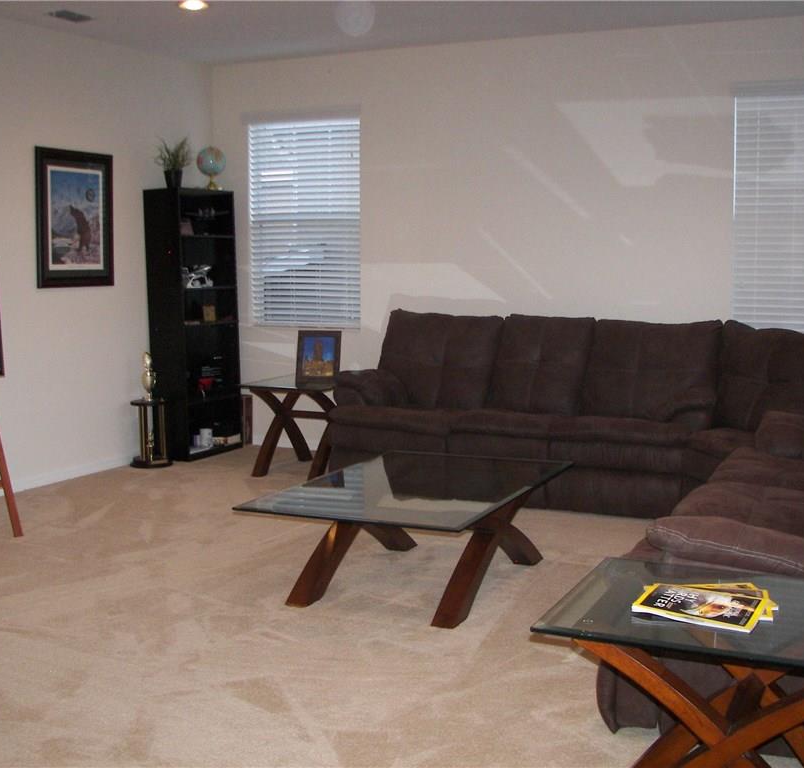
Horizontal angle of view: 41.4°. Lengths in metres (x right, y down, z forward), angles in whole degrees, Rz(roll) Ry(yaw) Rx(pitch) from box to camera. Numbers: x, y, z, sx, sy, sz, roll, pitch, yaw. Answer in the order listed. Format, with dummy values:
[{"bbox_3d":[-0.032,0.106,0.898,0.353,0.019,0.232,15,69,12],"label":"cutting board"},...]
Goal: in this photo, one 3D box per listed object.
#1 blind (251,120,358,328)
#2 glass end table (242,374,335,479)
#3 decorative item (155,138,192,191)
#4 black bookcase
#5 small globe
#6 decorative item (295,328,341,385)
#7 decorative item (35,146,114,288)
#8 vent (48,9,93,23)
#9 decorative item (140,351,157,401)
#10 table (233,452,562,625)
[{"bbox_3d":[-0.681,-1.114,7.393,0.894,1.424,0.060,4,8,26],"label":"blind"},{"bbox_3d":[-0.559,0.270,6.859,0.618,0.582,0.757,4,8,26],"label":"glass end table"},{"bbox_3d":[-1.501,-1.455,6.996,0.248,0.348,0.248,0,7,0],"label":"decorative item"},{"bbox_3d":[-1.418,-0.411,7.270,0.298,1.787,0.596,3,8,28],"label":"black bookcase"},{"bbox_3d":[-1.316,-1.536,7.348,0.204,0.218,0.204,0,7,0],"label":"small globe"},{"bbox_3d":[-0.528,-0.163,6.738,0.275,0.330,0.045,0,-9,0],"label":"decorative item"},{"bbox_3d":[-1.961,-0.990,6.410,0.035,0.804,0.626,4,8,27],"label":"decorative item"},{"bbox_3d":[-1.847,-2.051,5.935,0.160,0.025,0.255,4,8,26],"label":"vent"},{"bbox_3d":[-1.681,-0.054,7.024,0.088,0.331,0.080,0,7,0],"label":"decorative item"},{"bbox_3d":[0.070,0.629,4.488,0.904,0.427,1.341,3,8,25],"label":"table"}]

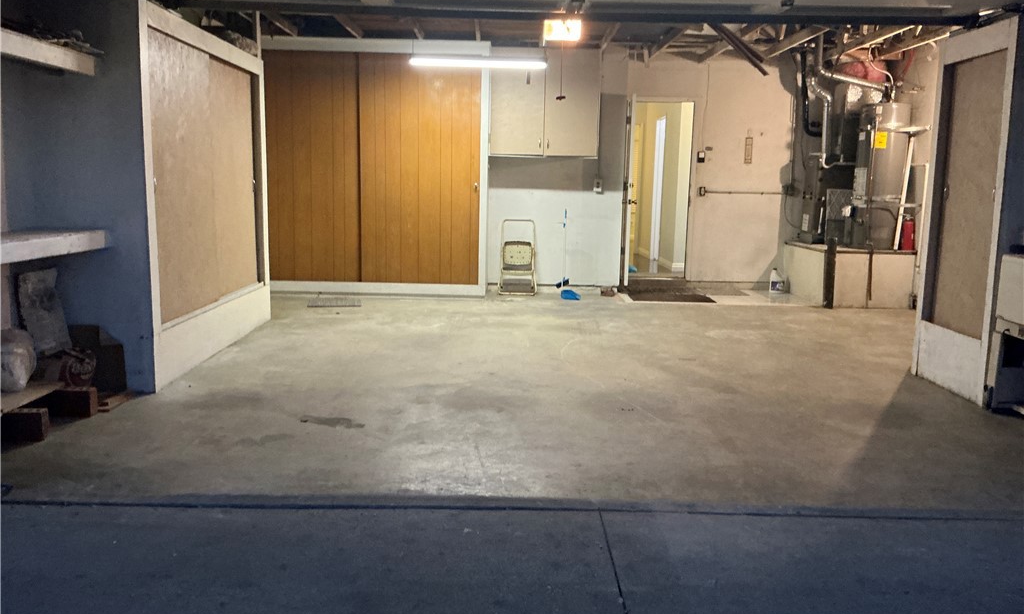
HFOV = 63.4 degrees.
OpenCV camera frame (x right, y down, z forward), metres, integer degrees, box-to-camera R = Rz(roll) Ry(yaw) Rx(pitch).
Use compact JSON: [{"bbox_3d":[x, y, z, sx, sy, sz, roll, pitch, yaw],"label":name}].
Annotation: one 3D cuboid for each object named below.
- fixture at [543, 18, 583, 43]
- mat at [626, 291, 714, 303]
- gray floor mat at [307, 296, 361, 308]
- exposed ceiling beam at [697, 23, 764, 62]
[{"bbox_3d":[0.386,-2.036,6.118,0.300,0.190,0.200,1,9,0],"label":"fixture"},{"bbox_3d":[1.668,-0.105,8.719,0.860,0.020,0.650,1,9,0],"label":"mat"},{"bbox_3d":[-1.638,-0.051,7.689,0.470,0.012,0.570,-1,9,-10],"label":"gray floor mat"},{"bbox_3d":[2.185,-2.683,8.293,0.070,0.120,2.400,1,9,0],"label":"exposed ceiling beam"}]

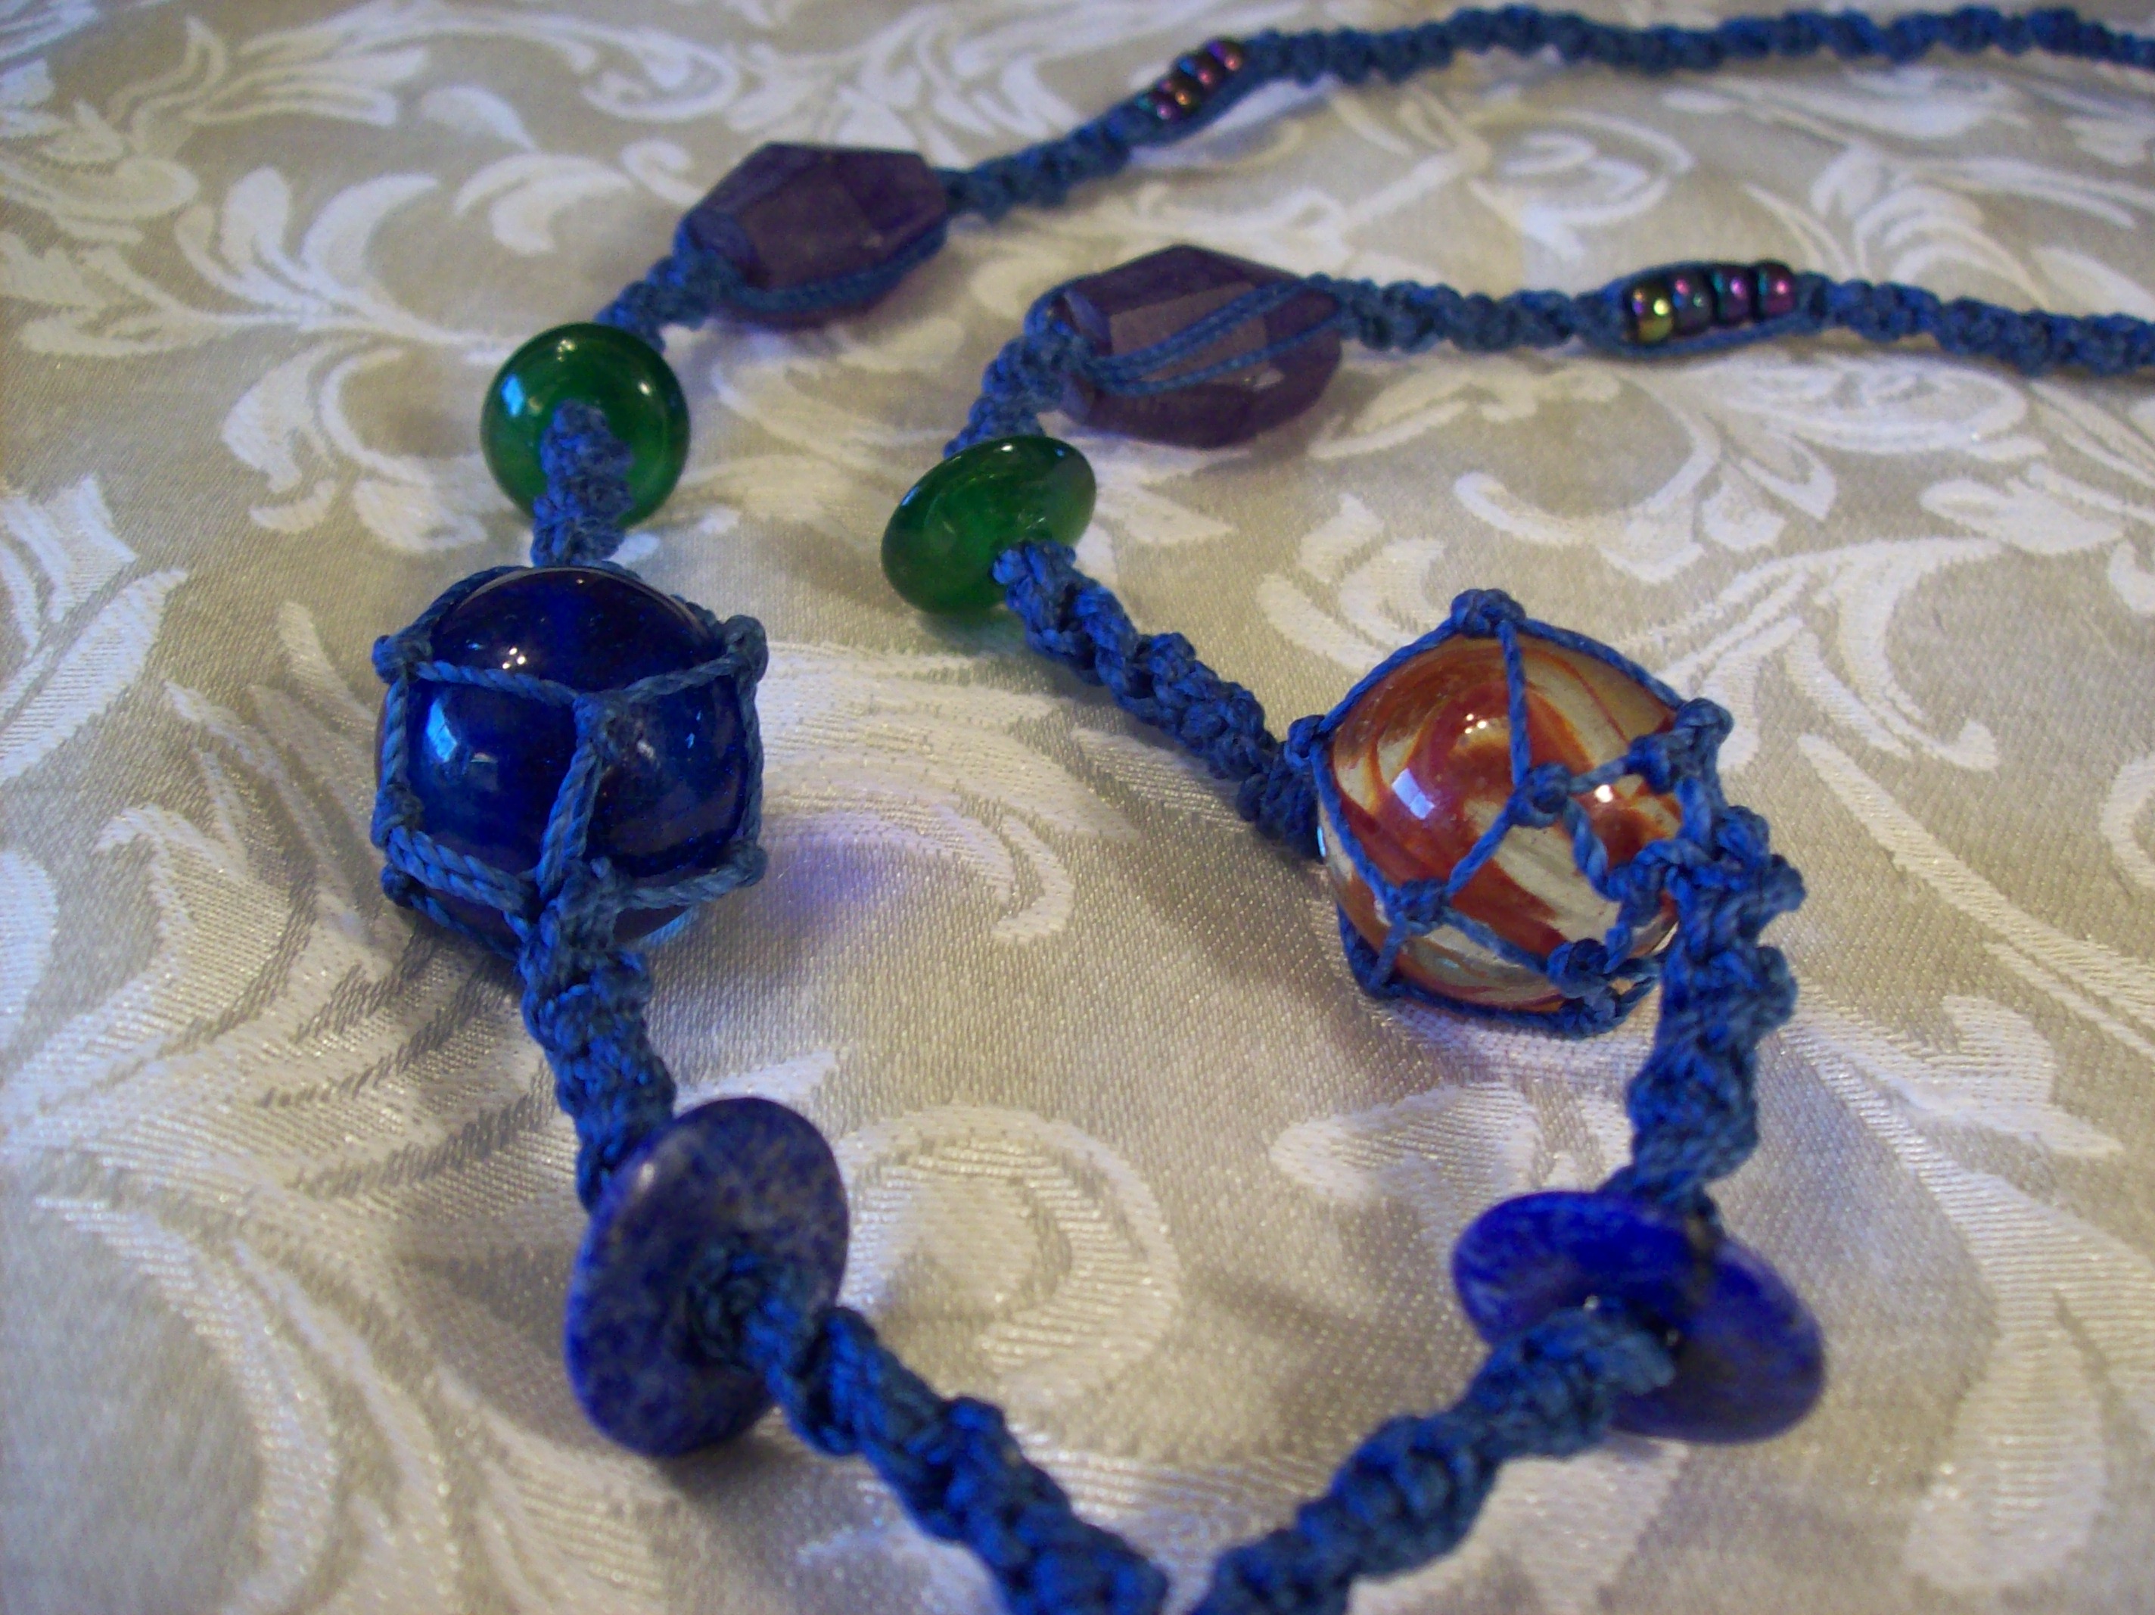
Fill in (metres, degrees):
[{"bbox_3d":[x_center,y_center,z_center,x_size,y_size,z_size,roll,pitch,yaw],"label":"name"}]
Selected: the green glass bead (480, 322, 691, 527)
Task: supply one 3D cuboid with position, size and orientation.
[{"bbox_3d":[-0.028,-0.022,0.129,0.012,0.012,0.006,-3,5,-12],"label":"green glass bead"}]

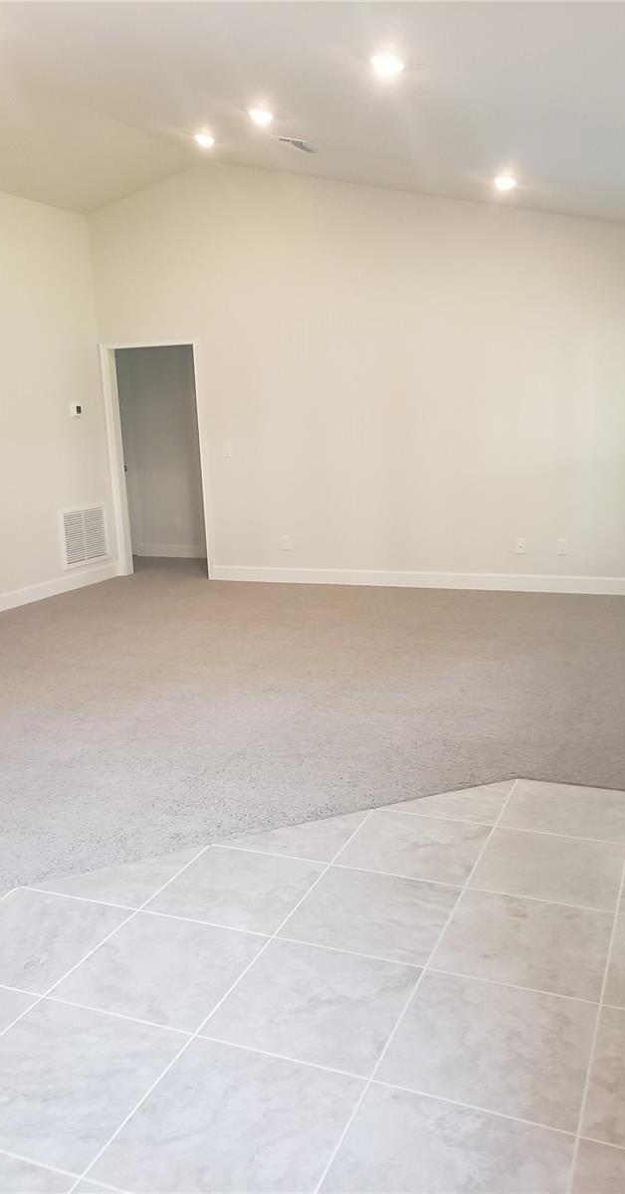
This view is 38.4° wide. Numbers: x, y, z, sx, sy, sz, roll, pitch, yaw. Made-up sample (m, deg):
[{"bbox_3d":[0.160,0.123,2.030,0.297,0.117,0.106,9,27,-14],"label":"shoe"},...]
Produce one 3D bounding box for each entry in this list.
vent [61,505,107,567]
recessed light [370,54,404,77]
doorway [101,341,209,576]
[{"bbox_3d":[-2.038,-0.554,8.106,0.022,0.530,0.630,3,13,24],"label":"vent"},{"bbox_3d":[0.302,-2.139,3.609,0.150,0.030,0.150,18,19,20],"label":"recessed light"},{"bbox_3d":[-1.389,-1.231,8.195,1.029,2.130,0.140,3,13,24],"label":"doorway"}]

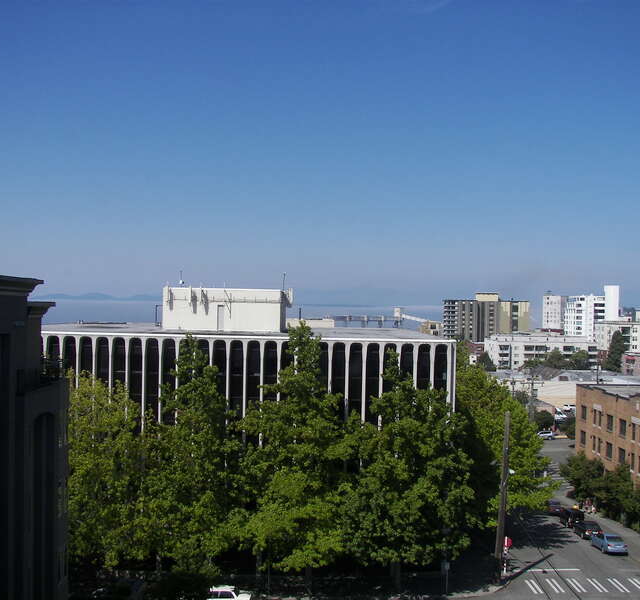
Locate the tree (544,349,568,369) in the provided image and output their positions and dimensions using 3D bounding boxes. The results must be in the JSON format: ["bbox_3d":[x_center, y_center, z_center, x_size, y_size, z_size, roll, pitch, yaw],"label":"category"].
[{"bbox_3d":[80.800,20.730,285.000,8.000,8.500,7.500,1,0,0],"label":"tree"}]

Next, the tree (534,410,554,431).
[{"bbox_3d":[48.030,25.890,178.000,4.400,4.500,4.300,1,0,1],"label":"tree"}]

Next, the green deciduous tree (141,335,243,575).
[{"bbox_3d":[-9.500,11.660,61.500,7.600,18.200,7.600,1,0,0],"label":"green deciduous tree"}]

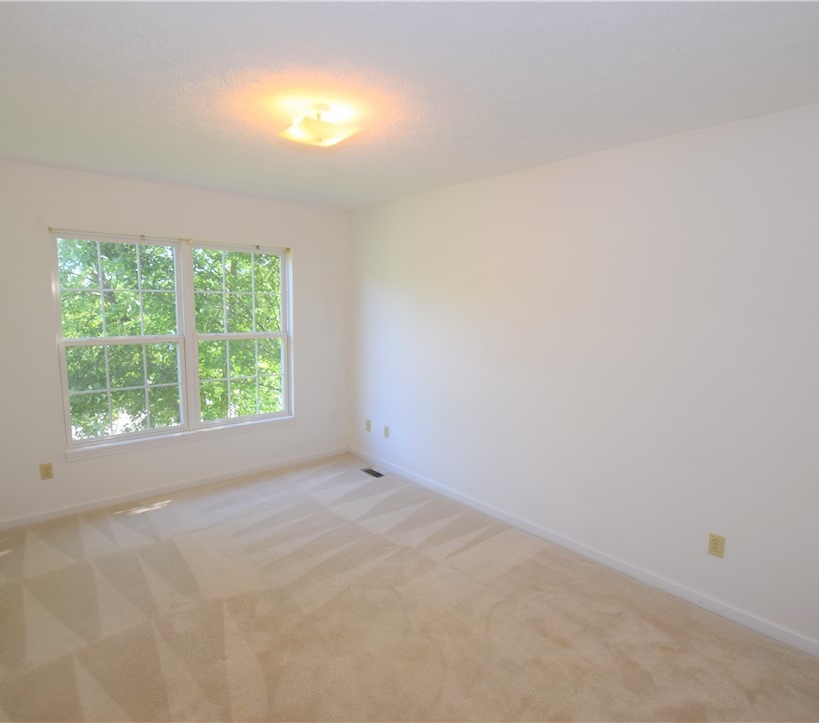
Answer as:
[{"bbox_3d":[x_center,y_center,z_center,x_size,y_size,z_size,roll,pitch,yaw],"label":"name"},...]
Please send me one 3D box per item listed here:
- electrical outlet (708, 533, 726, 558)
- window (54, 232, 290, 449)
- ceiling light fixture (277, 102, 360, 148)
[{"bbox_3d":[1.592,0.955,2.340,0.010,0.115,0.071,-6,10,-41],"label":"electrical outlet"},{"bbox_3d":[-1.798,-0.192,3.742,1.719,1.517,0.100,-6,10,-41],"label":"window"},{"bbox_3d":[-0.404,-1.071,2.023,0.280,0.160,0.280,-6,10,-41],"label":"ceiling light fixture"}]

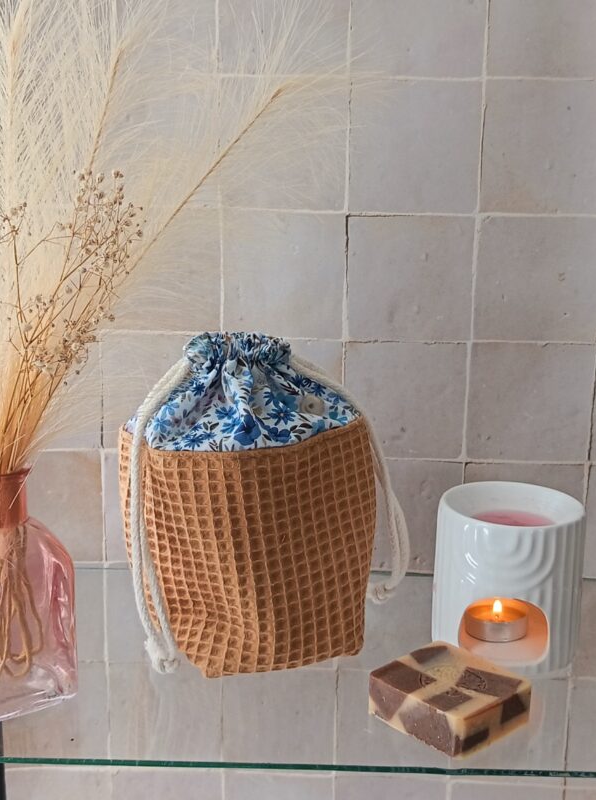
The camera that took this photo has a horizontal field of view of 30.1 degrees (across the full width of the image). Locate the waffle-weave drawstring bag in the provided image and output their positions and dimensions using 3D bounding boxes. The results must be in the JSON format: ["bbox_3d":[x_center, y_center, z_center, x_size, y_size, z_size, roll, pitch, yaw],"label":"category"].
[{"bbox_3d":[-0.020,0.057,0.713,0.165,0.192,0.105,-5,16,-20],"label":"waffle-weave drawstring bag"}]

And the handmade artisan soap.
[{"bbox_3d":[0.086,0.168,0.628,0.063,0.023,0.067,-13,20,-42],"label":"handmade artisan soap"}]

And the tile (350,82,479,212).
[{"bbox_3d":[0.092,-0.198,0.867,0.100,0.100,0.010,1,15,3],"label":"tile"}]

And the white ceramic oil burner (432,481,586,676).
[{"bbox_3d":[0.132,0.110,0.703,0.088,0.096,0.088,4,15,11],"label":"white ceramic oil burner"}]

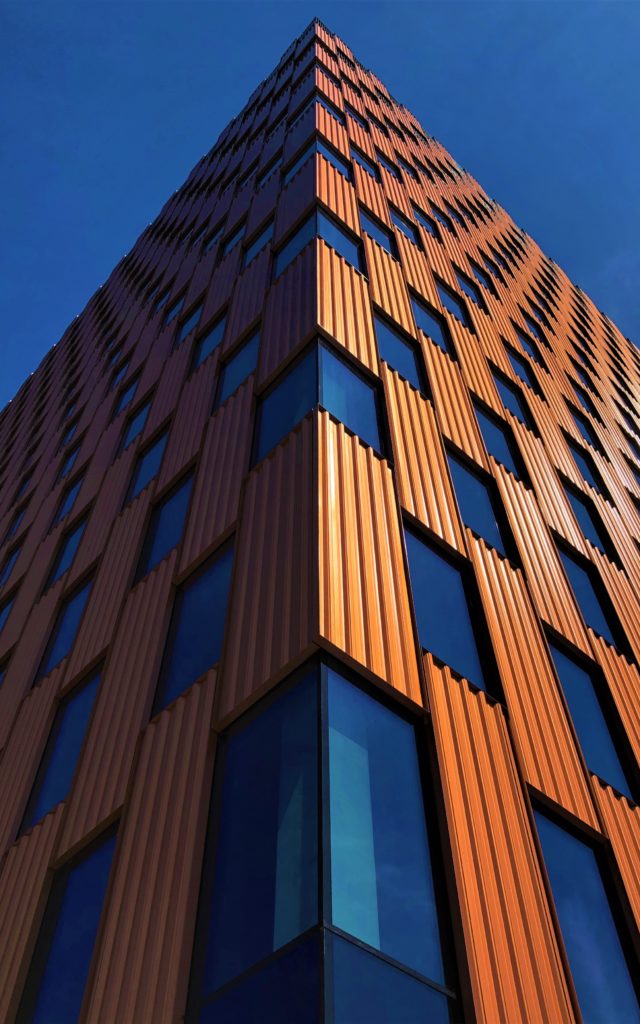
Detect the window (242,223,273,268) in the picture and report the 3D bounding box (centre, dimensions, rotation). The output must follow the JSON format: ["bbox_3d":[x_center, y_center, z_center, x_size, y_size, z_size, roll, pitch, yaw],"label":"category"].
[{"bbox_3d":[-1.525,-6.649,20.712,0.200,2.350,1.220,37,-62,-24],"label":"window"}]

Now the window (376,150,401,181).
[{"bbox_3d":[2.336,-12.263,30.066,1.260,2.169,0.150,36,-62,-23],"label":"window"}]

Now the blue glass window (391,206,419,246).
[{"bbox_3d":[2.366,-8.129,23.632,1.220,2.350,0.200,35,-61,-23],"label":"blue glass window"}]

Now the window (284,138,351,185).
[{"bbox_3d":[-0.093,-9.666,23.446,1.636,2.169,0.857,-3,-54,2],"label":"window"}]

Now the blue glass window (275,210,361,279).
[{"bbox_3d":[-0.099,-5.619,18.034,2.186,2.473,1.202,-2,-54,1],"label":"blue glass window"}]

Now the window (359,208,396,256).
[{"bbox_3d":[1.397,-6.908,20.564,1.220,2.350,0.200,35,-61,-23],"label":"window"}]

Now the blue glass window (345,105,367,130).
[{"bbox_3d":[1.345,-14.902,31.351,1.220,2.350,0.200,35,-61,-23],"label":"blue glass window"}]

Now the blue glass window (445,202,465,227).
[{"bbox_3d":[5.709,-12.547,35.448,1.199,2.218,0.122,36,-62,-23],"label":"blue glass window"}]

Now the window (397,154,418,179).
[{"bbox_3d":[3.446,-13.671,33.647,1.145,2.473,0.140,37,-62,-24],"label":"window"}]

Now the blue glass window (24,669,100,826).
[{"bbox_3d":[-3.386,3.187,11.066,0.122,2.218,1.199,36,-62,-23],"label":"blue glass window"}]

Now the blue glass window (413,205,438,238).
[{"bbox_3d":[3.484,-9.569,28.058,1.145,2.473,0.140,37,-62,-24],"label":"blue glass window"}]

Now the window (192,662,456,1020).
[{"bbox_3d":[0.040,2.581,6.458,1.912,3.102,0.956,-3,-53,2],"label":"window"}]

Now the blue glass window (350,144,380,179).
[{"bbox_3d":[1.423,-11.389,27.157,1.199,2.218,0.122,36,-62,-23],"label":"blue glass window"}]

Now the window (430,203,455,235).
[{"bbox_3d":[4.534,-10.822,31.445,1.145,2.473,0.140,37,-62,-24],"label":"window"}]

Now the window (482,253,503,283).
[{"bbox_3d":[6.873,-9.687,33.290,1.199,2.218,0.122,36,-62,-23],"label":"window"}]

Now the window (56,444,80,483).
[{"bbox_3d":[-7.157,-1.393,23.736,0.200,2.350,1.220,37,-62,-24],"label":"window"}]

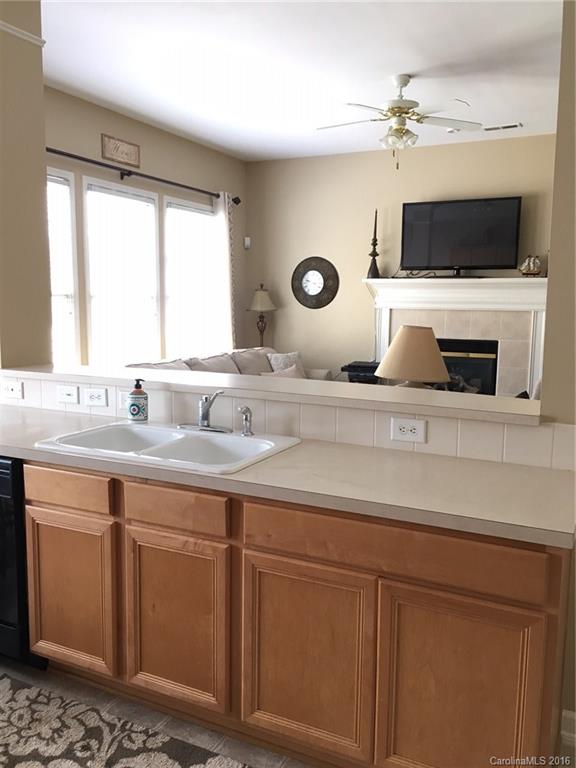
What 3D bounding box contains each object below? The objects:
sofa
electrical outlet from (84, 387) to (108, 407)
[{"bbox_3d":[-0.512,0.210,6.066,0.950,0.925,2.500,4,8,27],"label":"sofa"},{"bbox_3d":[-0.894,0.064,2.992,0.124,0.080,0.012,4,8,27],"label":"electrical outlet"}]

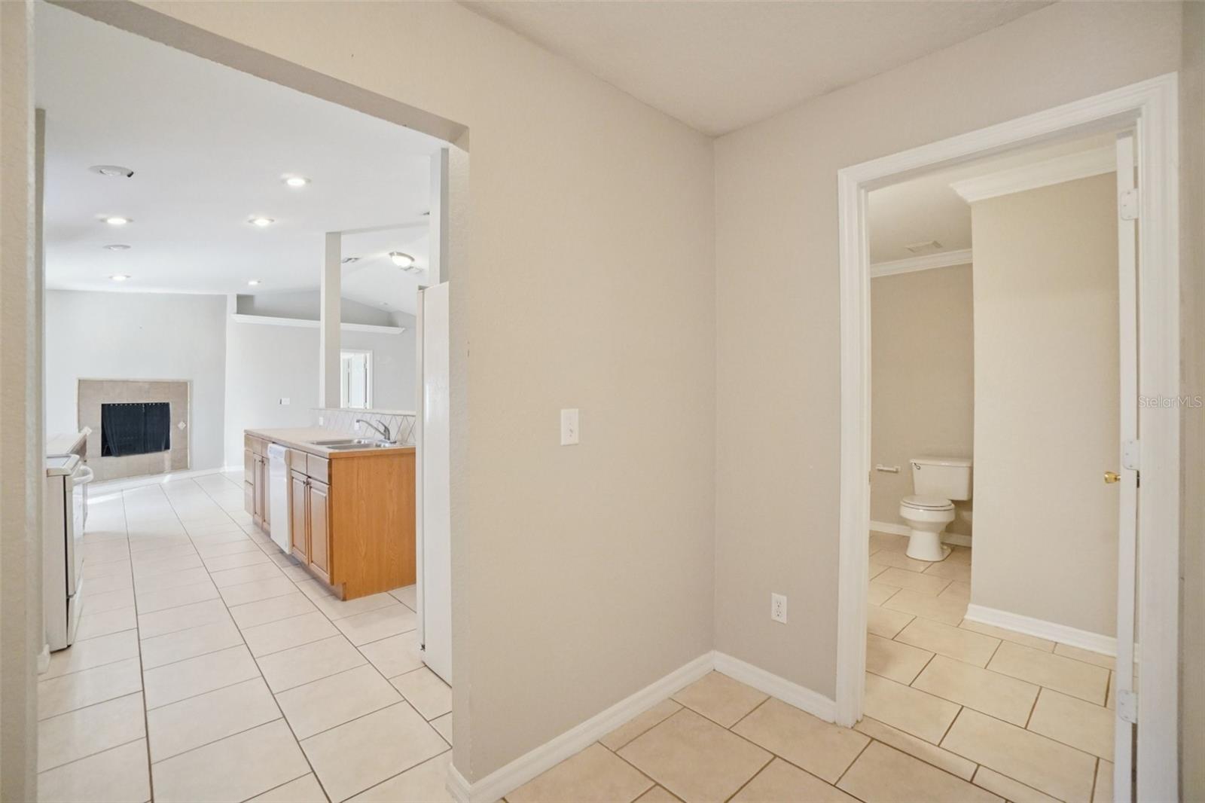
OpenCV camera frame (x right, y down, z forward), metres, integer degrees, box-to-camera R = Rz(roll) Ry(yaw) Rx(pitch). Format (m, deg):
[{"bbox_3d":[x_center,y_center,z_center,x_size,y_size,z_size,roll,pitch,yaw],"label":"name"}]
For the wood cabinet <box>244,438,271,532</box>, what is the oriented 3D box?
[{"bbox_3d":[-3.035,0.788,4.936,0.620,0.880,1.210,0,0,-44],"label":"wood cabinet"}]

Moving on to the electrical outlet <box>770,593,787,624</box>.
[{"bbox_3d":[0.726,0.849,2.058,0.010,0.114,0.070,0,0,-44],"label":"electrical outlet"}]

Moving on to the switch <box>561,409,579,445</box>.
[{"bbox_3d":[-0.112,0.089,1.742,0.074,0.120,0.013,0,0,-43],"label":"switch"}]

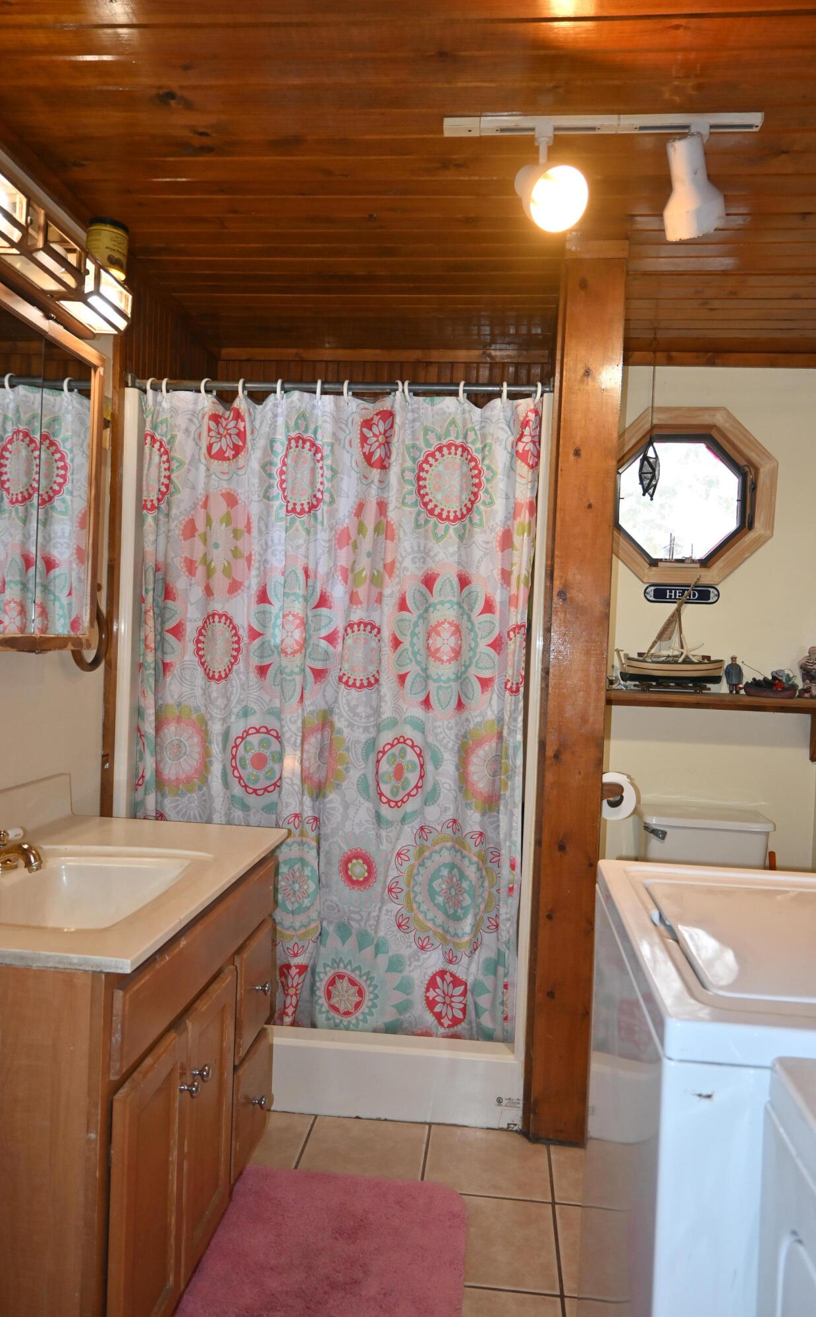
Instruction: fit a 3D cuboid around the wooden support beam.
[{"bbox_3d":[0.440,0.109,2.430,0.155,2.330,0.120,2,1,6],"label":"wooden support beam"}]

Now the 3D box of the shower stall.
[{"bbox_3d":[-0.193,0.244,2.897,1.170,1.990,0.830,2,1,6],"label":"shower stall"}]

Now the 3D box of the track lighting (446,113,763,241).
[{"bbox_3d":[0.373,-0.931,1.791,0.607,0.245,0.200,2,1,6],"label":"track lighting"}]

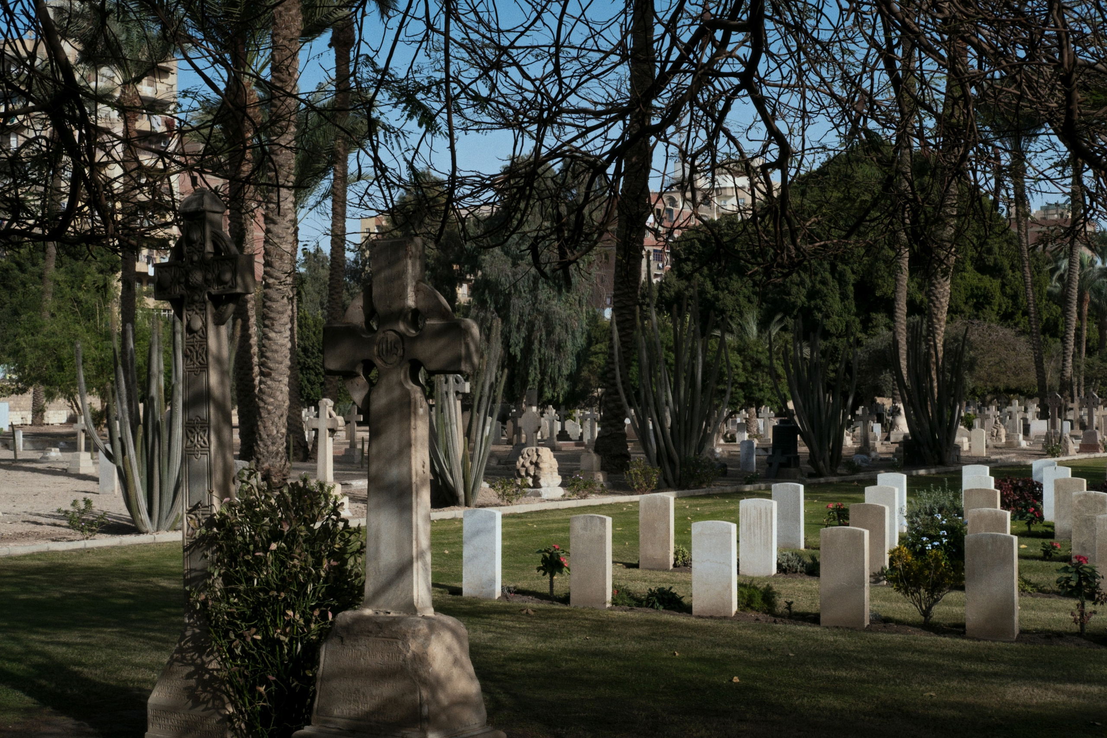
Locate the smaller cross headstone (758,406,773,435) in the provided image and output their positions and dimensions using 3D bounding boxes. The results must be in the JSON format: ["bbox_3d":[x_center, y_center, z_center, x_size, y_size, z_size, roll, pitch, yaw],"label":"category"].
[{"bbox_3d":[7.637,1.926,58.500,0.580,1.200,0.180,-1,-1,37],"label":"smaller cross headstone"}]

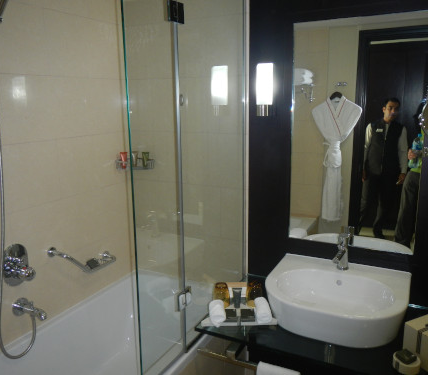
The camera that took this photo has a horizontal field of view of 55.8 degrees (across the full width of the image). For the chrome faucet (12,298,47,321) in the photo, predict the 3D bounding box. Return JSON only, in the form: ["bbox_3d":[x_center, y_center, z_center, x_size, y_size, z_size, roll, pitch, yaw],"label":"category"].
[{"bbox_3d":[-0.838,0.569,1.871,0.156,0.080,0.080,5,13,28],"label":"chrome faucet"}]

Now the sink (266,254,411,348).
[{"bbox_3d":[0.513,0.491,1.751,0.575,0.160,0.515,5,13,28],"label":"sink"}]

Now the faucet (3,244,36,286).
[{"bbox_3d":[-0.866,0.363,1.842,0.100,0.185,0.122,5,13,28],"label":"faucet"}]

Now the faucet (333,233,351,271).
[{"bbox_3d":[0.577,0.305,1.827,0.050,0.172,0.170,5,13,28],"label":"faucet"}]

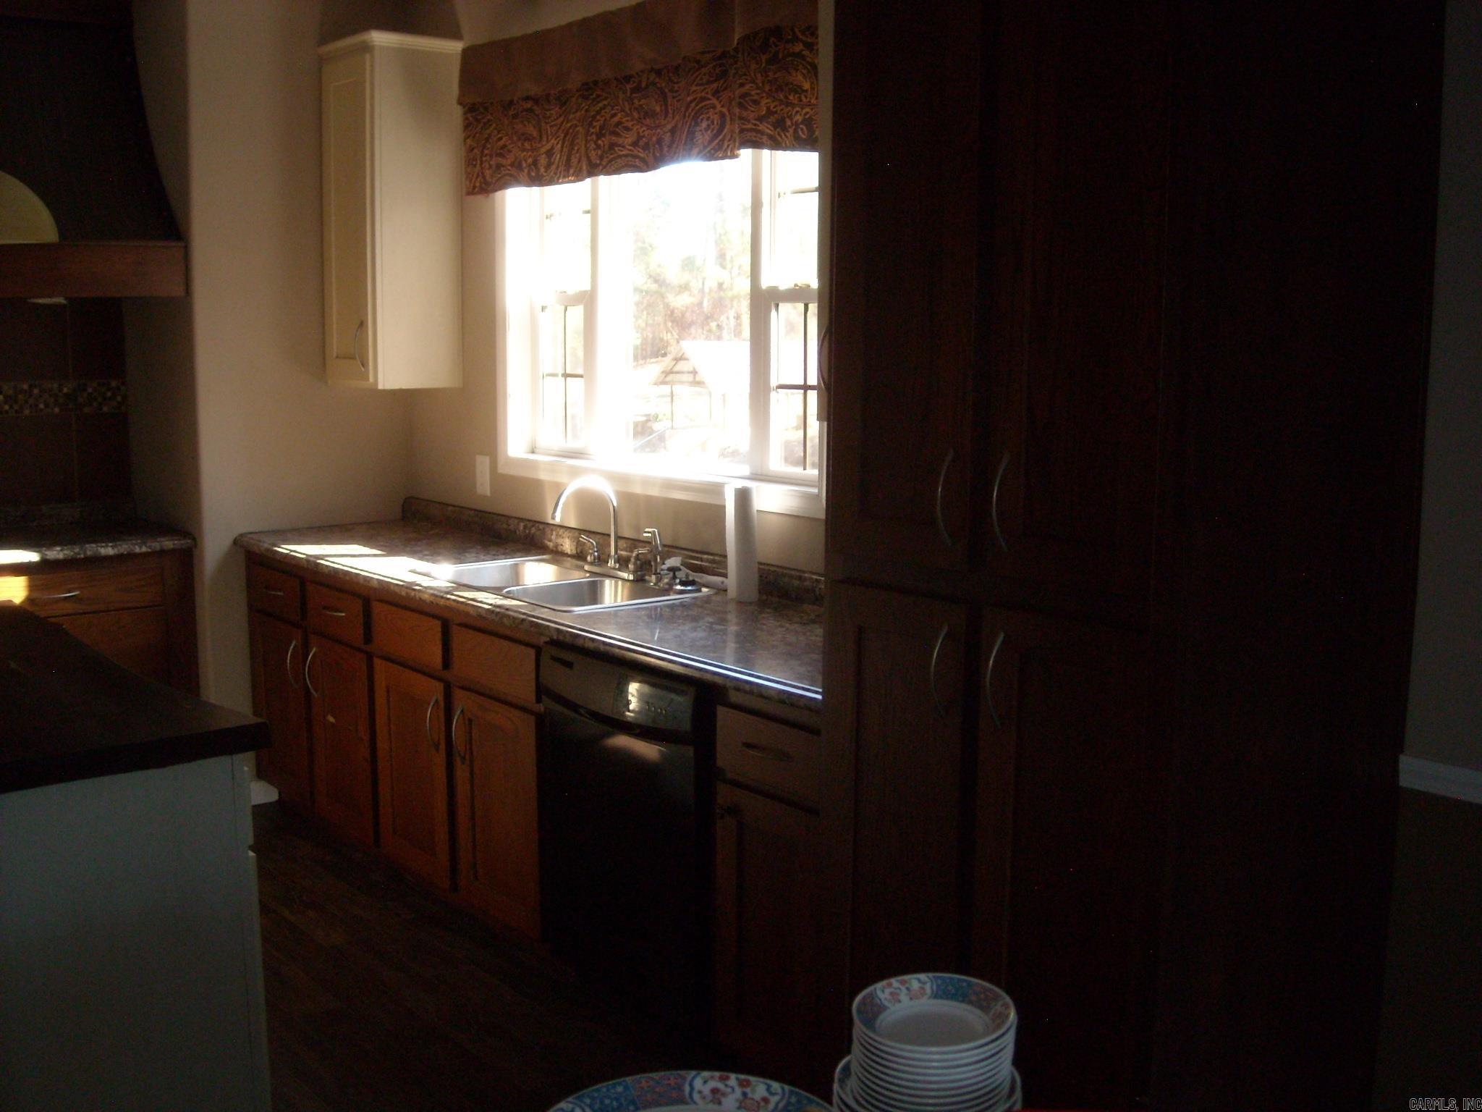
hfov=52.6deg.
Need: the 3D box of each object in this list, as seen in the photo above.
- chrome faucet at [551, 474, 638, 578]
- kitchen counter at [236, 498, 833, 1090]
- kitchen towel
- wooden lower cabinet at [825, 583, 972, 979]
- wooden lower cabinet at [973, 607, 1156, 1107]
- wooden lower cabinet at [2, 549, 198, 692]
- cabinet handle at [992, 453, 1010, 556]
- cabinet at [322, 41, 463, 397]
[{"bbox_3d":[-0.402,-0.084,3.991,0.224,0.264,0.254,-7,11,-40],"label":"chrome faucet"},{"bbox_3d":[-0.484,0.477,3.977,0.647,0.985,2.776,-7,11,-40],"label":"kitchen counter"},{"bbox_3d":[0.005,-0.032,3.622,0.080,0.282,0.080,0,8,0],"label":"kitchen towel"},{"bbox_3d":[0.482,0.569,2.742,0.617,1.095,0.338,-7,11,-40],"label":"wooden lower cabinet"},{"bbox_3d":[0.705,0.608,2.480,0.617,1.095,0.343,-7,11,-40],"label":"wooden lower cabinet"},{"bbox_3d":[-2.224,0.402,4.813,0.751,0.871,0.607,-7,11,-40],"label":"wooden lower cabinet"},{"bbox_3d":[0.387,-0.077,2.254,0.034,0.157,0.014,-7,11,-40],"label":"cabinet handle"},{"bbox_3d":[-1.122,-1.072,4.780,0.323,1.057,0.383,-7,11,-40],"label":"cabinet"}]

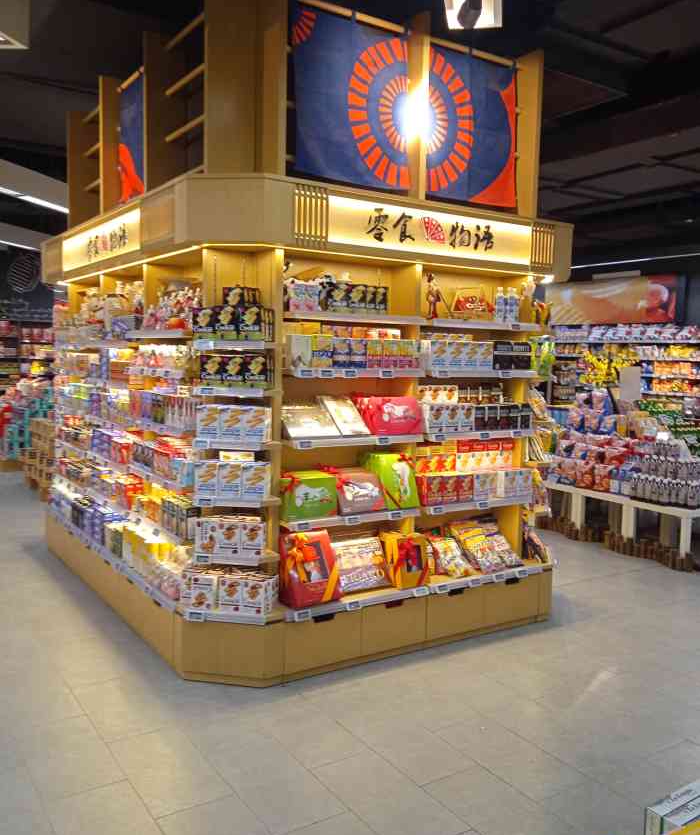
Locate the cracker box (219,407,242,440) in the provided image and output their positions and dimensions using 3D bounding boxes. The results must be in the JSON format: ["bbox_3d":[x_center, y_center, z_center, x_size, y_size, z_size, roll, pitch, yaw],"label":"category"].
[{"bbox_3d":[-0.579,0.032,3.725,0.118,0.187,0.055,2,5,10],"label":"cracker box"}]

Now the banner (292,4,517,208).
[{"bbox_3d":[0.369,-1.662,4.159,1.539,0.822,0.030,-2,6,-34],"label":"banner"}]

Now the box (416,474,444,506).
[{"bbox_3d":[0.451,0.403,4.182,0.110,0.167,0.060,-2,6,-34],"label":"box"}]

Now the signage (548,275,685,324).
[{"bbox_3d":[3.806,-1.666,11.003,0.070,0.615,2.382,-2,6,-34],"label":"signage"}]

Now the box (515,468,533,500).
[{"bbox_3d":[1.038,0.400,4.572,0.115,0.161,0.053,-2,6,-34],"label":"box"}]

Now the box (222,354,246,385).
[{"bbox_3d":[-0.569,-0.227,3.757,0.115,0.158,0.057,2,5,11],"label":"box"}]

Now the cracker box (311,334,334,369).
[{"bbox_3d":[-0.147,-0.319,3.703,0.115,0.159,0.053,-2,6,-34],"label":"cracker box"}]

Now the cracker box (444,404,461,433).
[{"bbox_3d":[0.578,0.006,4.343,0.109,0.155,0.057,-2,6,-34],"label":"cracker box"}]

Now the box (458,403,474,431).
[{"bbox_3d":[0.668,0.003,4.404,0.110,0.156,0.057,-2,6,-34],"label":"box"}]

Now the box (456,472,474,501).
[{"bbox_3d":[0.666,0.418,4.444,0.117,0.164,0.058,-2,6,-34],"label":"box"}]

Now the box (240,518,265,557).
[{"bbox_3d":[-0.460,0.591,3.640,0.113,0.170,0.054,2,5,11],"label":"box"}]

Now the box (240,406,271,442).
[{"bbox_3d":[-0.464,0.033,3.704,0.118,0.187,0.055,2,5,10],"label":"box"}]

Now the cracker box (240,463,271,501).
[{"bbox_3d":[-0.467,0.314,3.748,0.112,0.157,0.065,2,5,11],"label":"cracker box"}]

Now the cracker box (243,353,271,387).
[{"bbox_3d":[-0.454,-0.222,3.678,0.115,0.172,0.050,2,5,10],"label":"cracker box"}]

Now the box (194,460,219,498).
[{"bbox_3d":[-0.707,0.319,3.772,0.118,0.187,0.055,2,5,10],"label":"box"}]

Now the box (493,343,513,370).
[{"bbox_3d":[0.893,-0.362,4.457,0.139,0.167,0.055,-2,6,-34],"label":"box"}]

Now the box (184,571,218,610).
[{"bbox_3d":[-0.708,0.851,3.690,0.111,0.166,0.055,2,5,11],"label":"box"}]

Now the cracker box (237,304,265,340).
[{"bbox_3d":[-0.455,-0.439,3.556,0.112,0.162,0.054,2,5,11],"label":"cracker box"}]

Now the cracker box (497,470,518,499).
[{"bbox_3d":[0.959,0.408,4.583,0.119,0.178,0.060,-2,6,-34],"label":"cracker box"}]

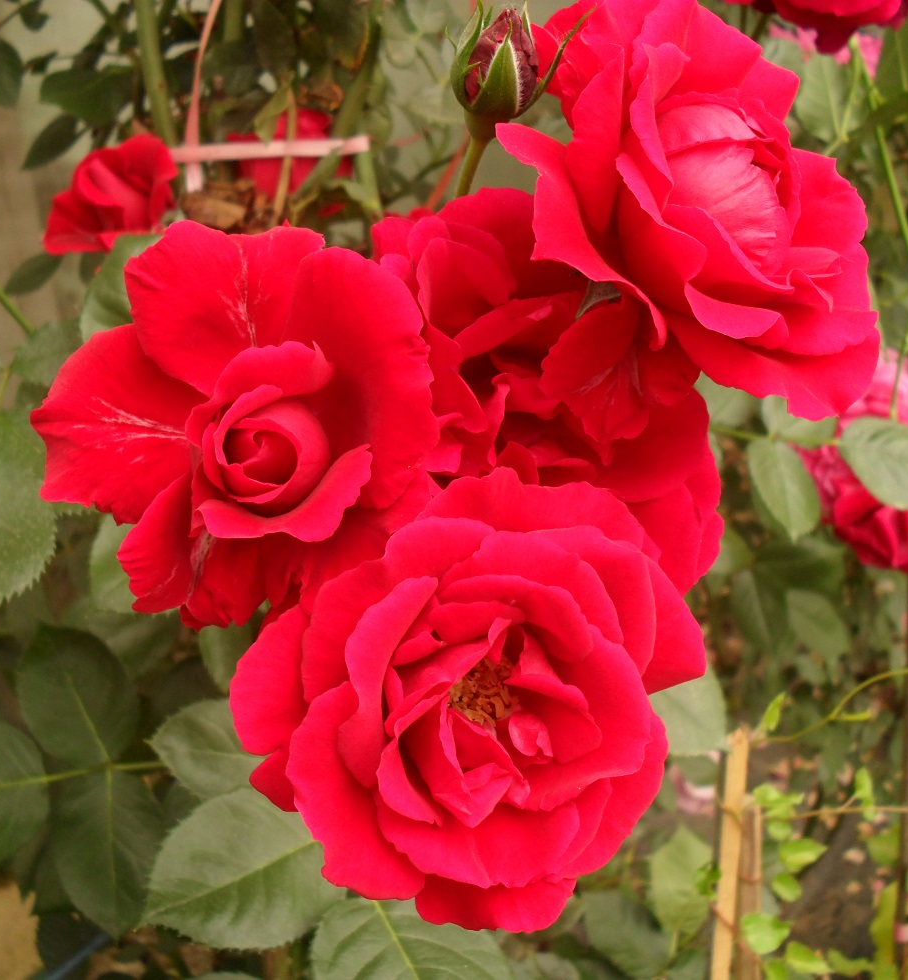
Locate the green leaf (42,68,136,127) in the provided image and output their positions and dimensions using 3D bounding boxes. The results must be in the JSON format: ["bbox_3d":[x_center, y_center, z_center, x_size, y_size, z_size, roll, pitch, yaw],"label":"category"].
[{"bbox_3d":[-0.207,-0.226,0.750,0.054,0.028,0.010,-19,1,-15],"label":"green leaf"}]

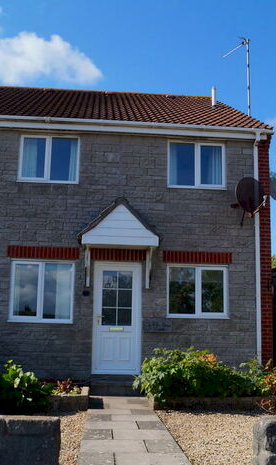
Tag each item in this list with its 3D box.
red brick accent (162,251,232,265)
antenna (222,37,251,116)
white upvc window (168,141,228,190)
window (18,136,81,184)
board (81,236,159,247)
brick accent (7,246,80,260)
[{"bbox_3d":[1.140,0.496,10.014,1.350,0.218,0.100,2,-11,-3],"label":"red brick accent"},{"bbox_3d":[2.447,-3.559,12.877,0.350,2.280,1.050,9,-14,-35],"label":"antenna"},{"bbox_3d":[1.171,-1.327,10.363,1.156,0.973,0.100,2,-11,-3],"label":"white upvc window"},{"bbox_3d":[-1.746,-1.428,10.363,1.180,0.922,0.100,2,-8,-3],"label":"window"},{"bbox_3d":[-0.310,0.163,9.412,1.378,0.145,0.040,2,-11,-3],"label":"board"},{"bbox_3d":[-1.805,0.399,10.103,1.353,0.222,0.100,2,-8,-3],"label":"brick accent"}]

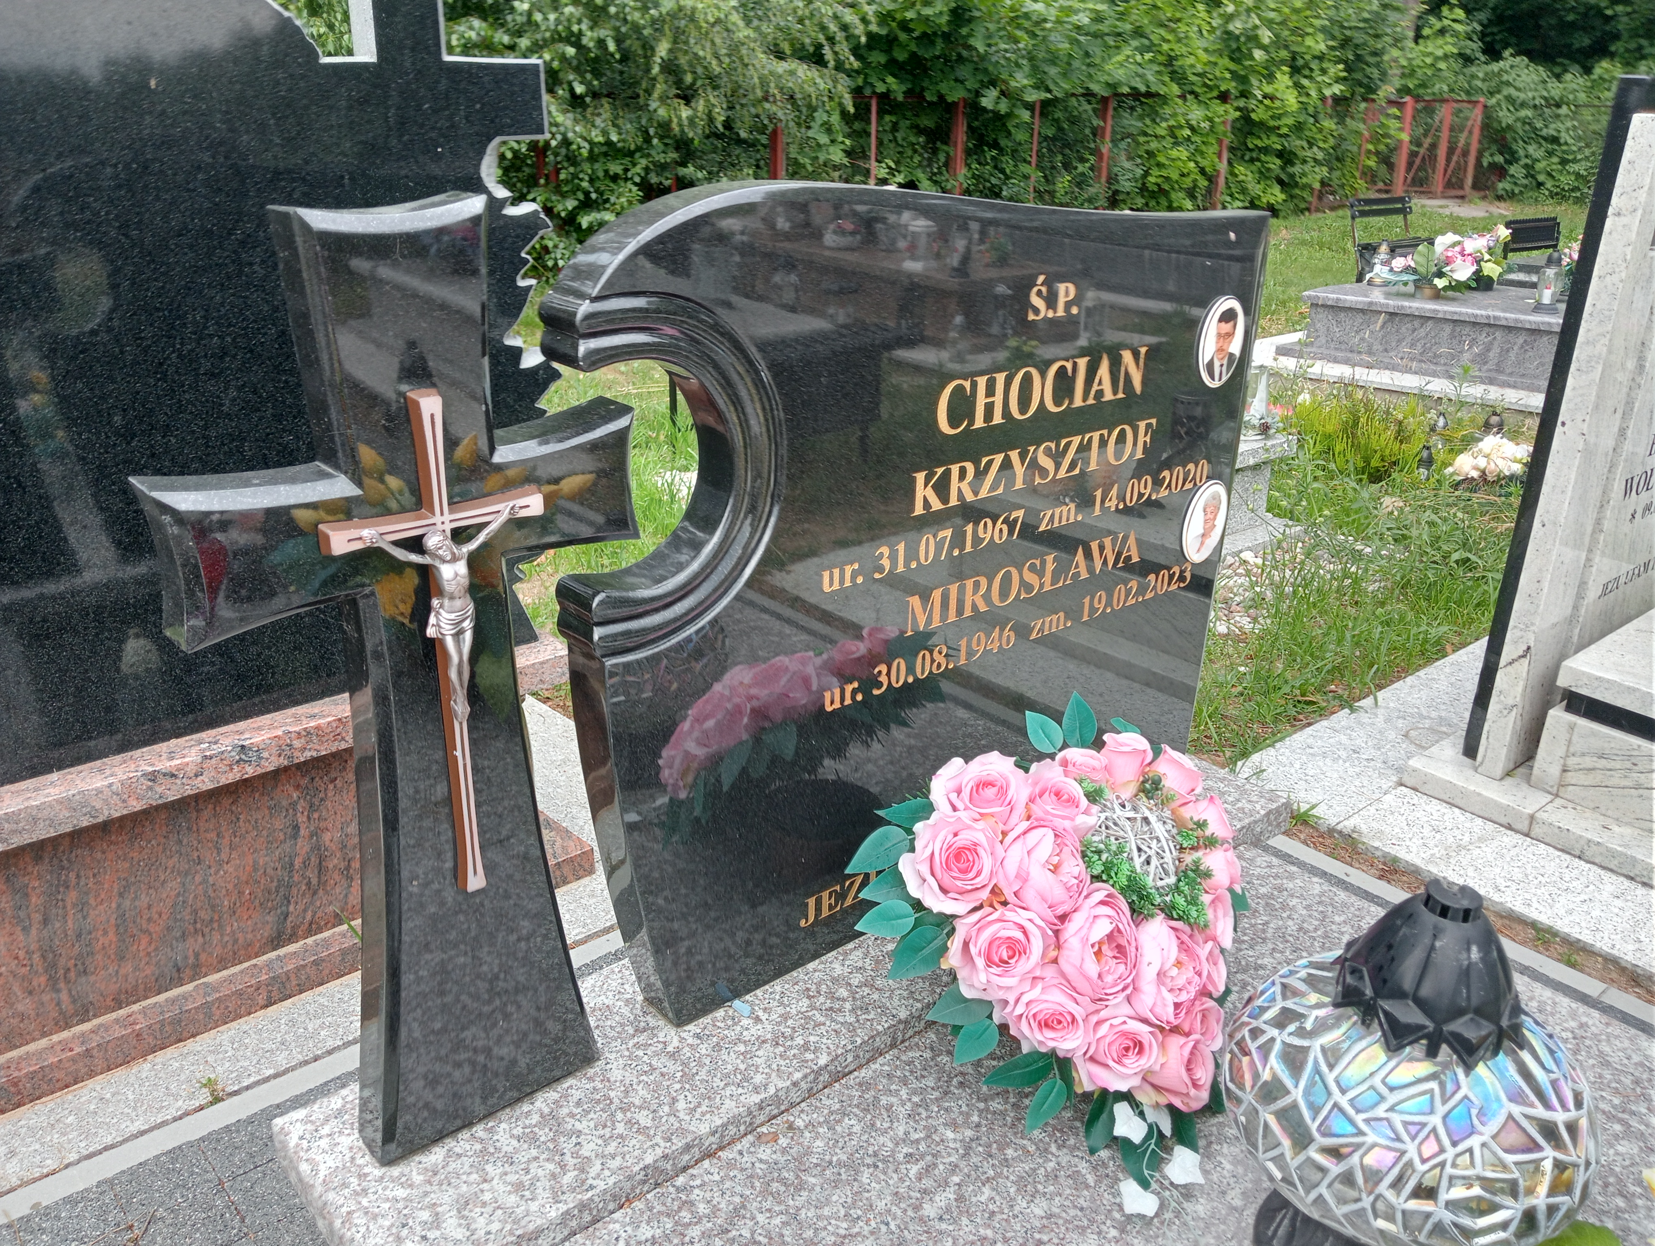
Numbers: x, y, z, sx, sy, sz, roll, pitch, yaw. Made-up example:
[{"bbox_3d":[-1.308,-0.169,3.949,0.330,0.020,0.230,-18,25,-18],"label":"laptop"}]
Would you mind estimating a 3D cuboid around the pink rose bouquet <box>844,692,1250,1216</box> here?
[{"bbox_3d":[0.335,0.405,1.767,0.532,0.424,0.466,-8,25,-22],"label":"pink rose bouquet"}]

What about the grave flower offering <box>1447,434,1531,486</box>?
[{"bbox_3d":[2.391,-0.586,4.838,0.319,0.153,0.266,13,25,24],"label":"grave flower offering"}]

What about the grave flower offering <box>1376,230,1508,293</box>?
[{"bbox_3d":[3.002,-1.759,6.548,0.612,0.306,0.359,12,25,22],"label":"grave flower offering"}]

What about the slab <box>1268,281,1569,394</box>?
[{"bbox_3d":[3.299,-1.312,6.263,1.995,0.279,1.104,19,28,35],"label":"slab"}]

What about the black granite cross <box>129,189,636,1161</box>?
[{"bbox_3d":[-0.425,0.096,1.460,0.500,1.085,0.082,-17,29,-37],"label":"black granite cross"}]

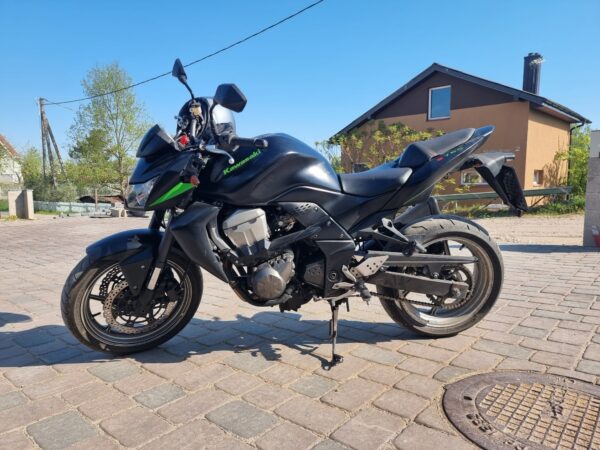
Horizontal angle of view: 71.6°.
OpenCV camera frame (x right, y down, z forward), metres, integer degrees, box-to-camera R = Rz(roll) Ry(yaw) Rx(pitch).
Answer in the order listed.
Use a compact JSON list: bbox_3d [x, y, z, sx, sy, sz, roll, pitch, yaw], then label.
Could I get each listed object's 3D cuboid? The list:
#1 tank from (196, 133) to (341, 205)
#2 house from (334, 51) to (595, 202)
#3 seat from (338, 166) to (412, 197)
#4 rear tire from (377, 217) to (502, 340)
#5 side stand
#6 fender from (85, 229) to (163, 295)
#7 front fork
[{"bbox_3d":[-0.125,-0.263,1.806,0.600,0.270,0.360,-2,17,-5],"label":"tank"},{"bbox_3d":[7.773,-4.343,20.297,9.600,6.500,8.000,5,7,44],"label":"house"},{"bbox_3d":[0.313,-0.218,1.863,0.320,0.125,0.270,-2,17,-5],"label":"seat"},{"bbox_3d":[0.693,0.260,2.057,0.628,0.628,0.180,-1,16,-7],"label":"rear tire"},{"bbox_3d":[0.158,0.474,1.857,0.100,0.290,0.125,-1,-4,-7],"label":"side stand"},{"bbox_3d":[-0.742,0.144,1.809,0.320,0.265,0.190,-12,31,-27],"label":"fender"},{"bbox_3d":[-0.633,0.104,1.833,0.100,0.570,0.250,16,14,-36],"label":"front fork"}]

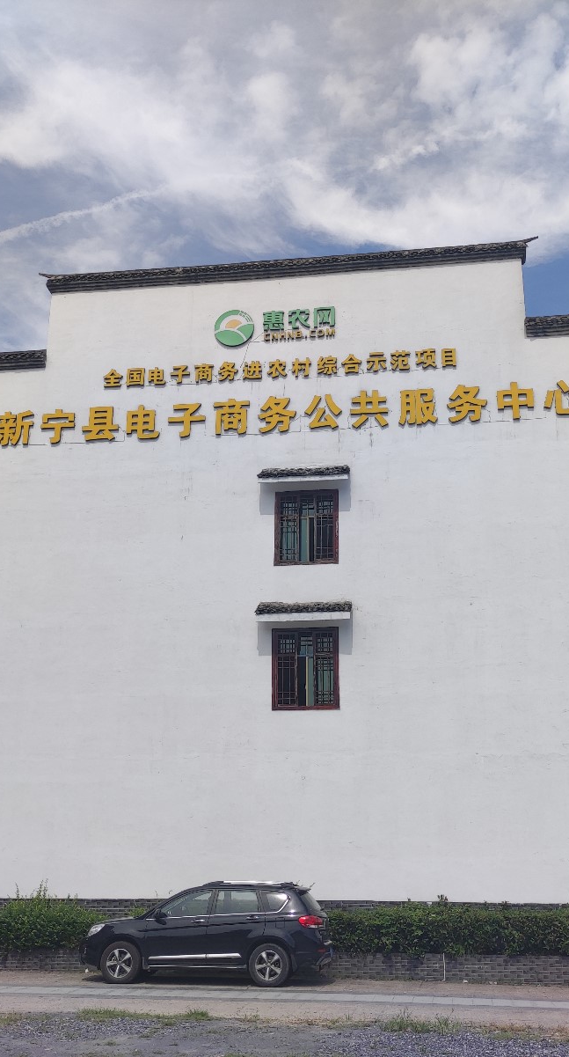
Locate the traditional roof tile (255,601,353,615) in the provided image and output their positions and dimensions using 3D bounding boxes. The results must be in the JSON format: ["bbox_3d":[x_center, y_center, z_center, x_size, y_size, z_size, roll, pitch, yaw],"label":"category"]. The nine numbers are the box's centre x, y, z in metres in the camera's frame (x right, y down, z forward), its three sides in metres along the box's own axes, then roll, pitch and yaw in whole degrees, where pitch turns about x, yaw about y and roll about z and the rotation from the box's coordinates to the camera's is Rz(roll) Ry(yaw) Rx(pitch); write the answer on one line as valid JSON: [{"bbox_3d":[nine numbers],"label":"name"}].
[{"bbox_3d":[0.417,1.712,22.075,2.080,0.380,0.450,-2,-18,8],"label":"traditional roof tile"}]

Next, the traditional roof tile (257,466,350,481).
[{"bbox_3d":[0.469,-1.312,23.472,2.090,0.420,0.550,-2,-18,8],"label":"traditional roof tile"}]

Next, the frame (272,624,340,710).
[{"bbox_3d":[0.467,3.102,22.359,1.500,1.820,0.140,-2,-18,8],"label":"frame"}]

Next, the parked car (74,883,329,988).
[{"bbox_3d":[-1.419,7.383,18.740,4.650,1.720,1.860,-2,-18,8],"label":"parked car"}]

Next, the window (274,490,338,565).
[{"bbox_3d":[0.507,-0.002,22.913,1.450,1.760,0.130,-2,-18,8],"label":"window"}]

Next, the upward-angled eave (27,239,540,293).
[{"bbox_3d":[-0.087,-6.431,25.175,12.400,0.640,0.650,-2,-18,8],"label":"upward-angled eave"}]

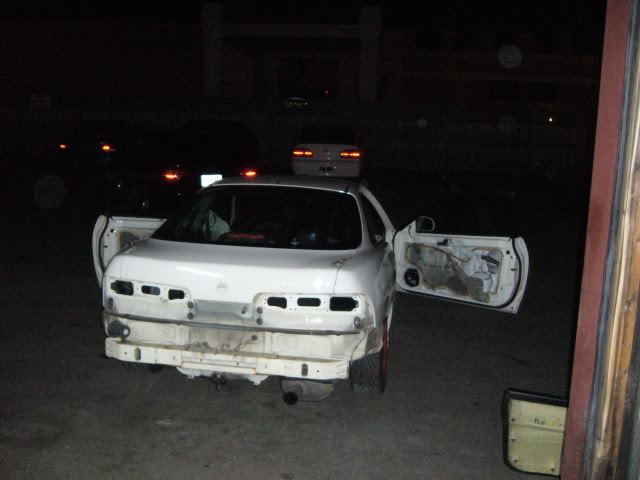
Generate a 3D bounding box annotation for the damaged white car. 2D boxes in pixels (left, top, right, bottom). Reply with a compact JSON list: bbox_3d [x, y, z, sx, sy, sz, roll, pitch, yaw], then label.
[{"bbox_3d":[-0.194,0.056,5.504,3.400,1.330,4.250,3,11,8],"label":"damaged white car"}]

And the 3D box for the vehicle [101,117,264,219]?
[{"bbox_3d":[-1.943,-1.565,12.791,1.760,1.600,4.500,0,11,-4],"label":"vehicle"}]

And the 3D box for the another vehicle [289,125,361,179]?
[{"bbox_3d":[0.195,-2.431,17.848,1.720,1.380,4.550,1,11,1],"label":"another vehicle"}]

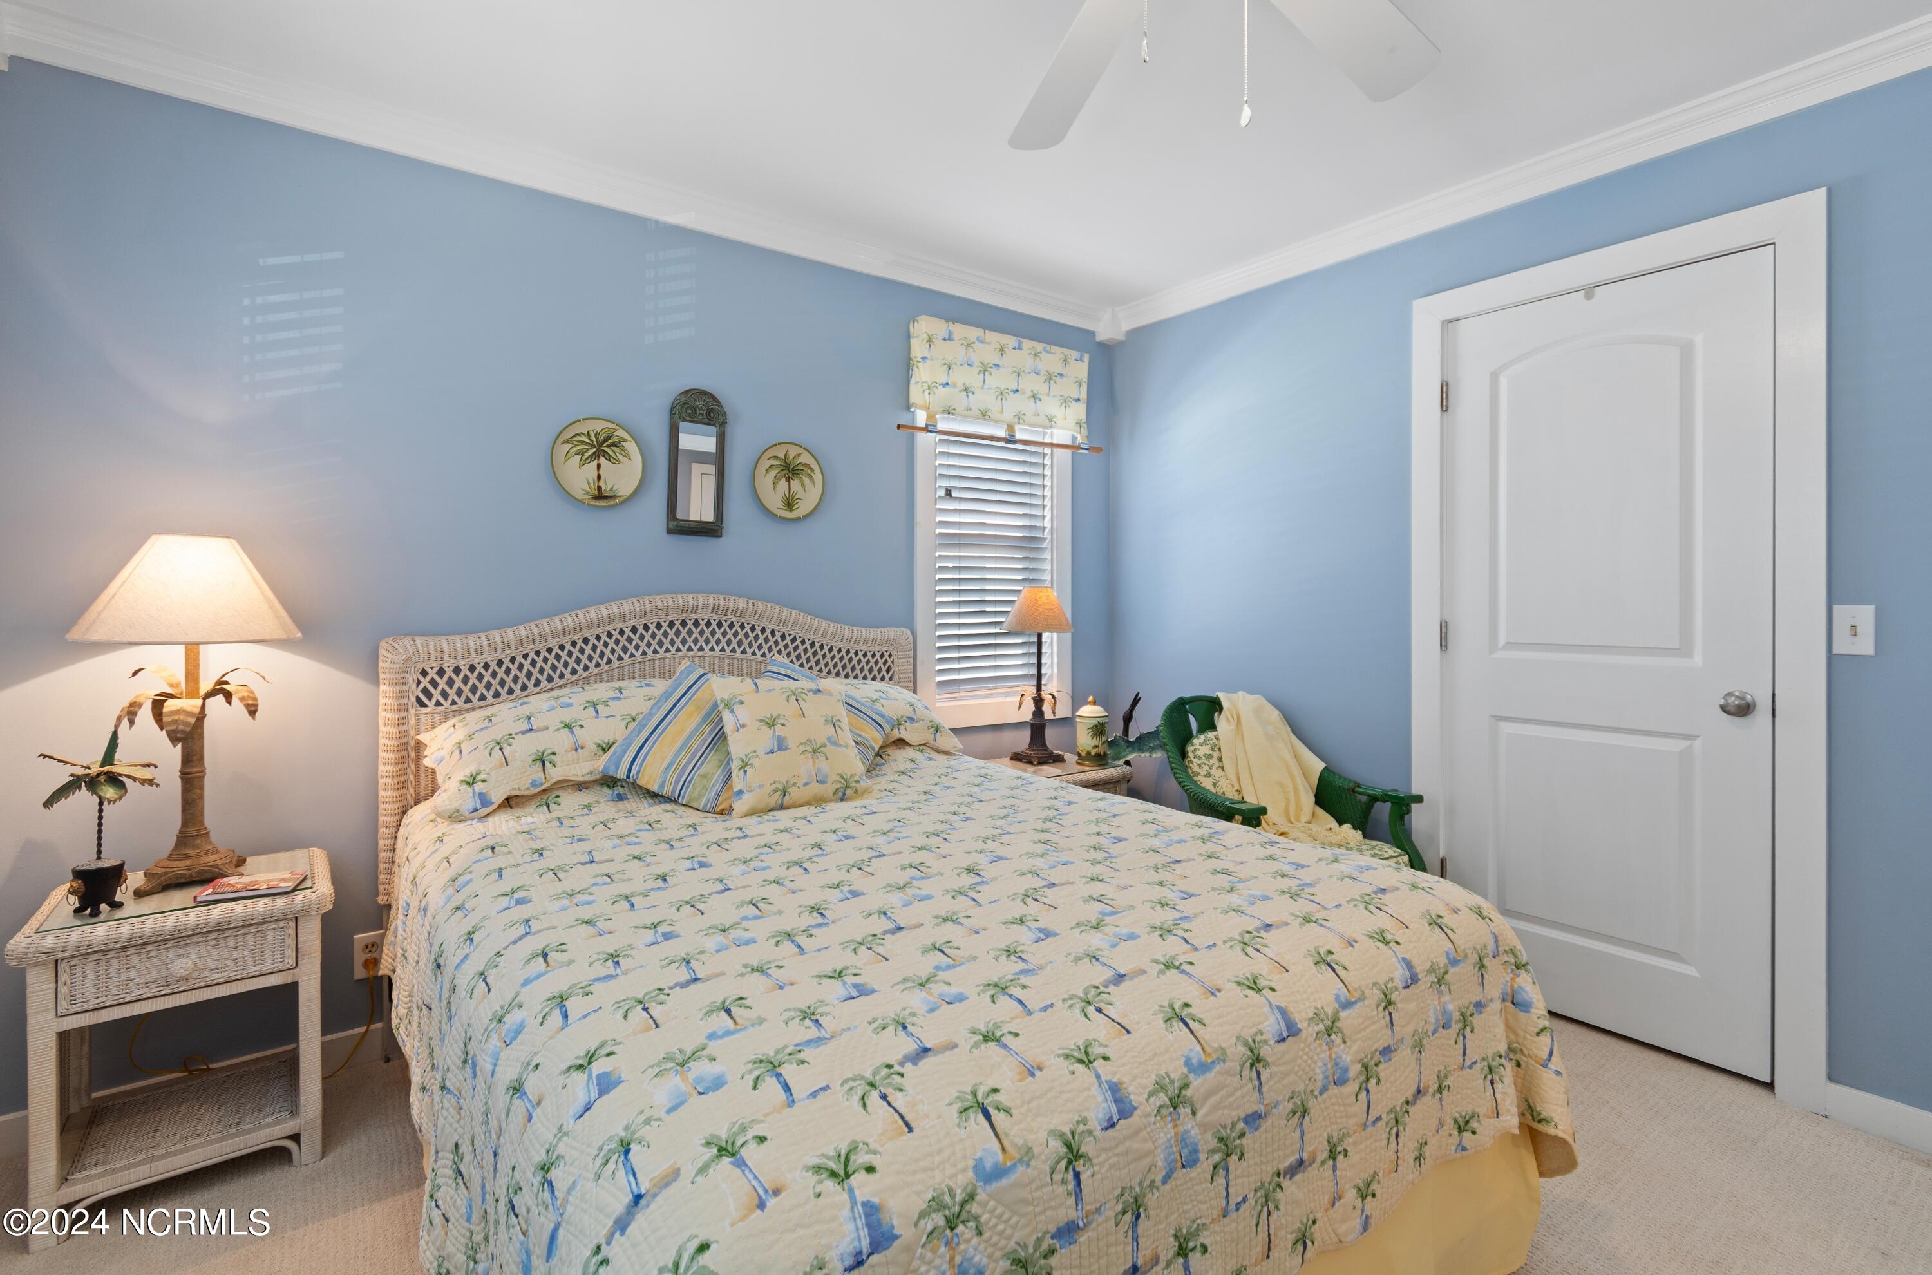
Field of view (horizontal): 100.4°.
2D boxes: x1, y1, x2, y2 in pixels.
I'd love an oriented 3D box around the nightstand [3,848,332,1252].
[{"bbox_3d":[-1.689,0.848,1.769,0.469,0.565,0.406,-1,2,-36],"label":"nightstand"}]

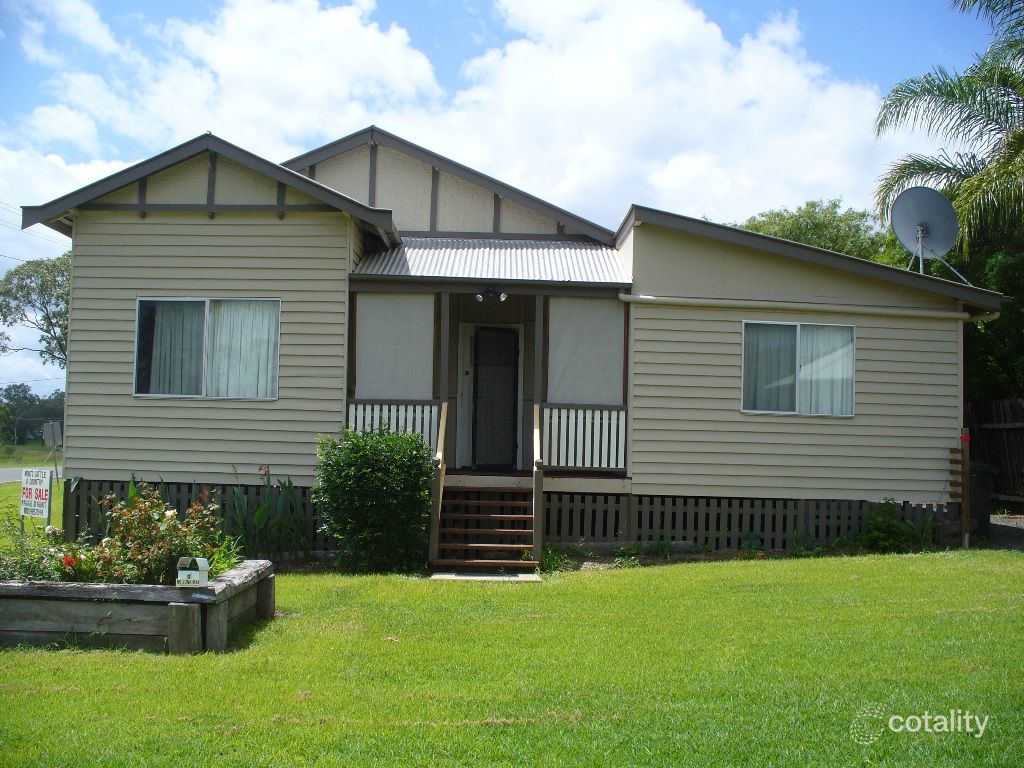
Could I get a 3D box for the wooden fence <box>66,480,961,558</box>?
[{"bbox_3d":[0.019,1.702,13.746,11.272,0.760,0.100,1,-2,0],"label":"wooden fence"}]

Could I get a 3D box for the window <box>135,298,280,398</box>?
[{"bbox_3d":[-3.840,-0.455,13.823,1.823,1.271,0.100,1,-2,0],"label":"window"}]

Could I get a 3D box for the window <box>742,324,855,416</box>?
[{"bbox_3d":[3.622,-0.185,13.819,1.421,1.148,0.100,1,-2,0],"label":"window"}]

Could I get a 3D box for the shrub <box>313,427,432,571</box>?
[{"bbox_3d":[-1.632,1.330,12.808,1.398,1.572,1.300,1,-2,0],"label":"shrub"}]

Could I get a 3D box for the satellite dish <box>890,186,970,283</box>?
[{"bbox_3d":[5.640,-2.001,14.750,1.050,1.300,0.750,-1,-3,40],"label":"satellite dish"}]

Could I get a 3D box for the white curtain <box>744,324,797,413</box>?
[{"bbox_3d":[3.276,-0.196,13.919,0.671,1.124,0.100,1,-2,0],"label":"white curtain"}]

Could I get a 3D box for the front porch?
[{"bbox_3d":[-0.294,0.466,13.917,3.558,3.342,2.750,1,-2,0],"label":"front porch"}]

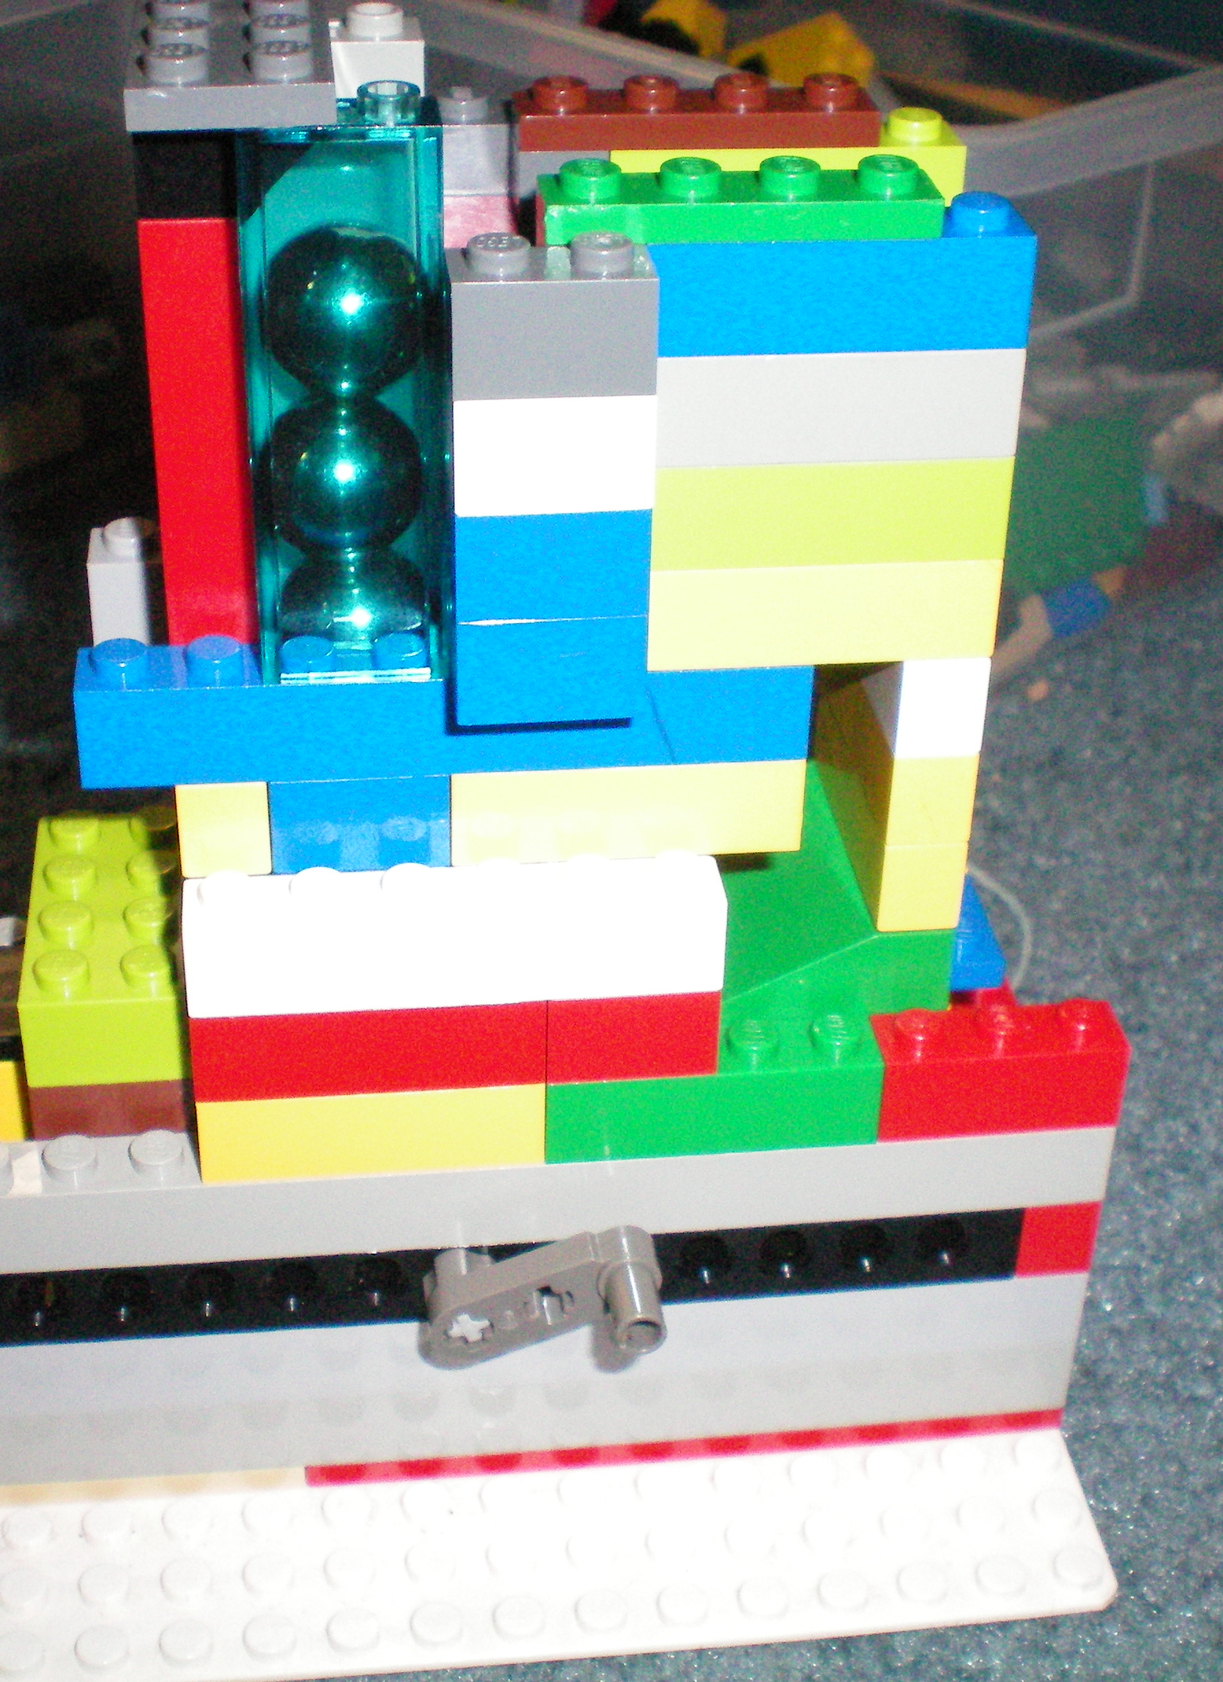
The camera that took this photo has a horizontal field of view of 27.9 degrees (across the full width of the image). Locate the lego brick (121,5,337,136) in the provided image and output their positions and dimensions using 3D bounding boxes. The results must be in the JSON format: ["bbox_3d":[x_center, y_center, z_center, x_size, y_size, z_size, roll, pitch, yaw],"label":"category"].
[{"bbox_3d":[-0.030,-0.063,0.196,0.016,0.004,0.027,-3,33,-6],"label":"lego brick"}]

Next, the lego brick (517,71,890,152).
[{"bbox_3d":[0.008,-0.065,0.217,0.032,0.005,0.008,-3,33,-7],"label":"lego brick"}]

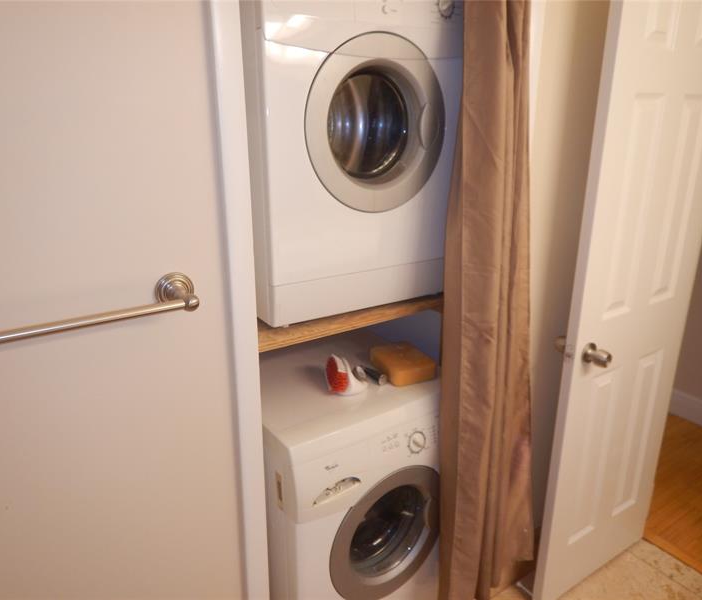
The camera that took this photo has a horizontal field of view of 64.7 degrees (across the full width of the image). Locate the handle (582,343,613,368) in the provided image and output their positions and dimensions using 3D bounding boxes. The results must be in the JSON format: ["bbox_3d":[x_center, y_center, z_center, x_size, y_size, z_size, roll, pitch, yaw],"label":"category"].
[{"bbox_3d":[0.723,0.167,1.626,0.063,0.064,0.061,-11,21,-32],"label":"handle"}]

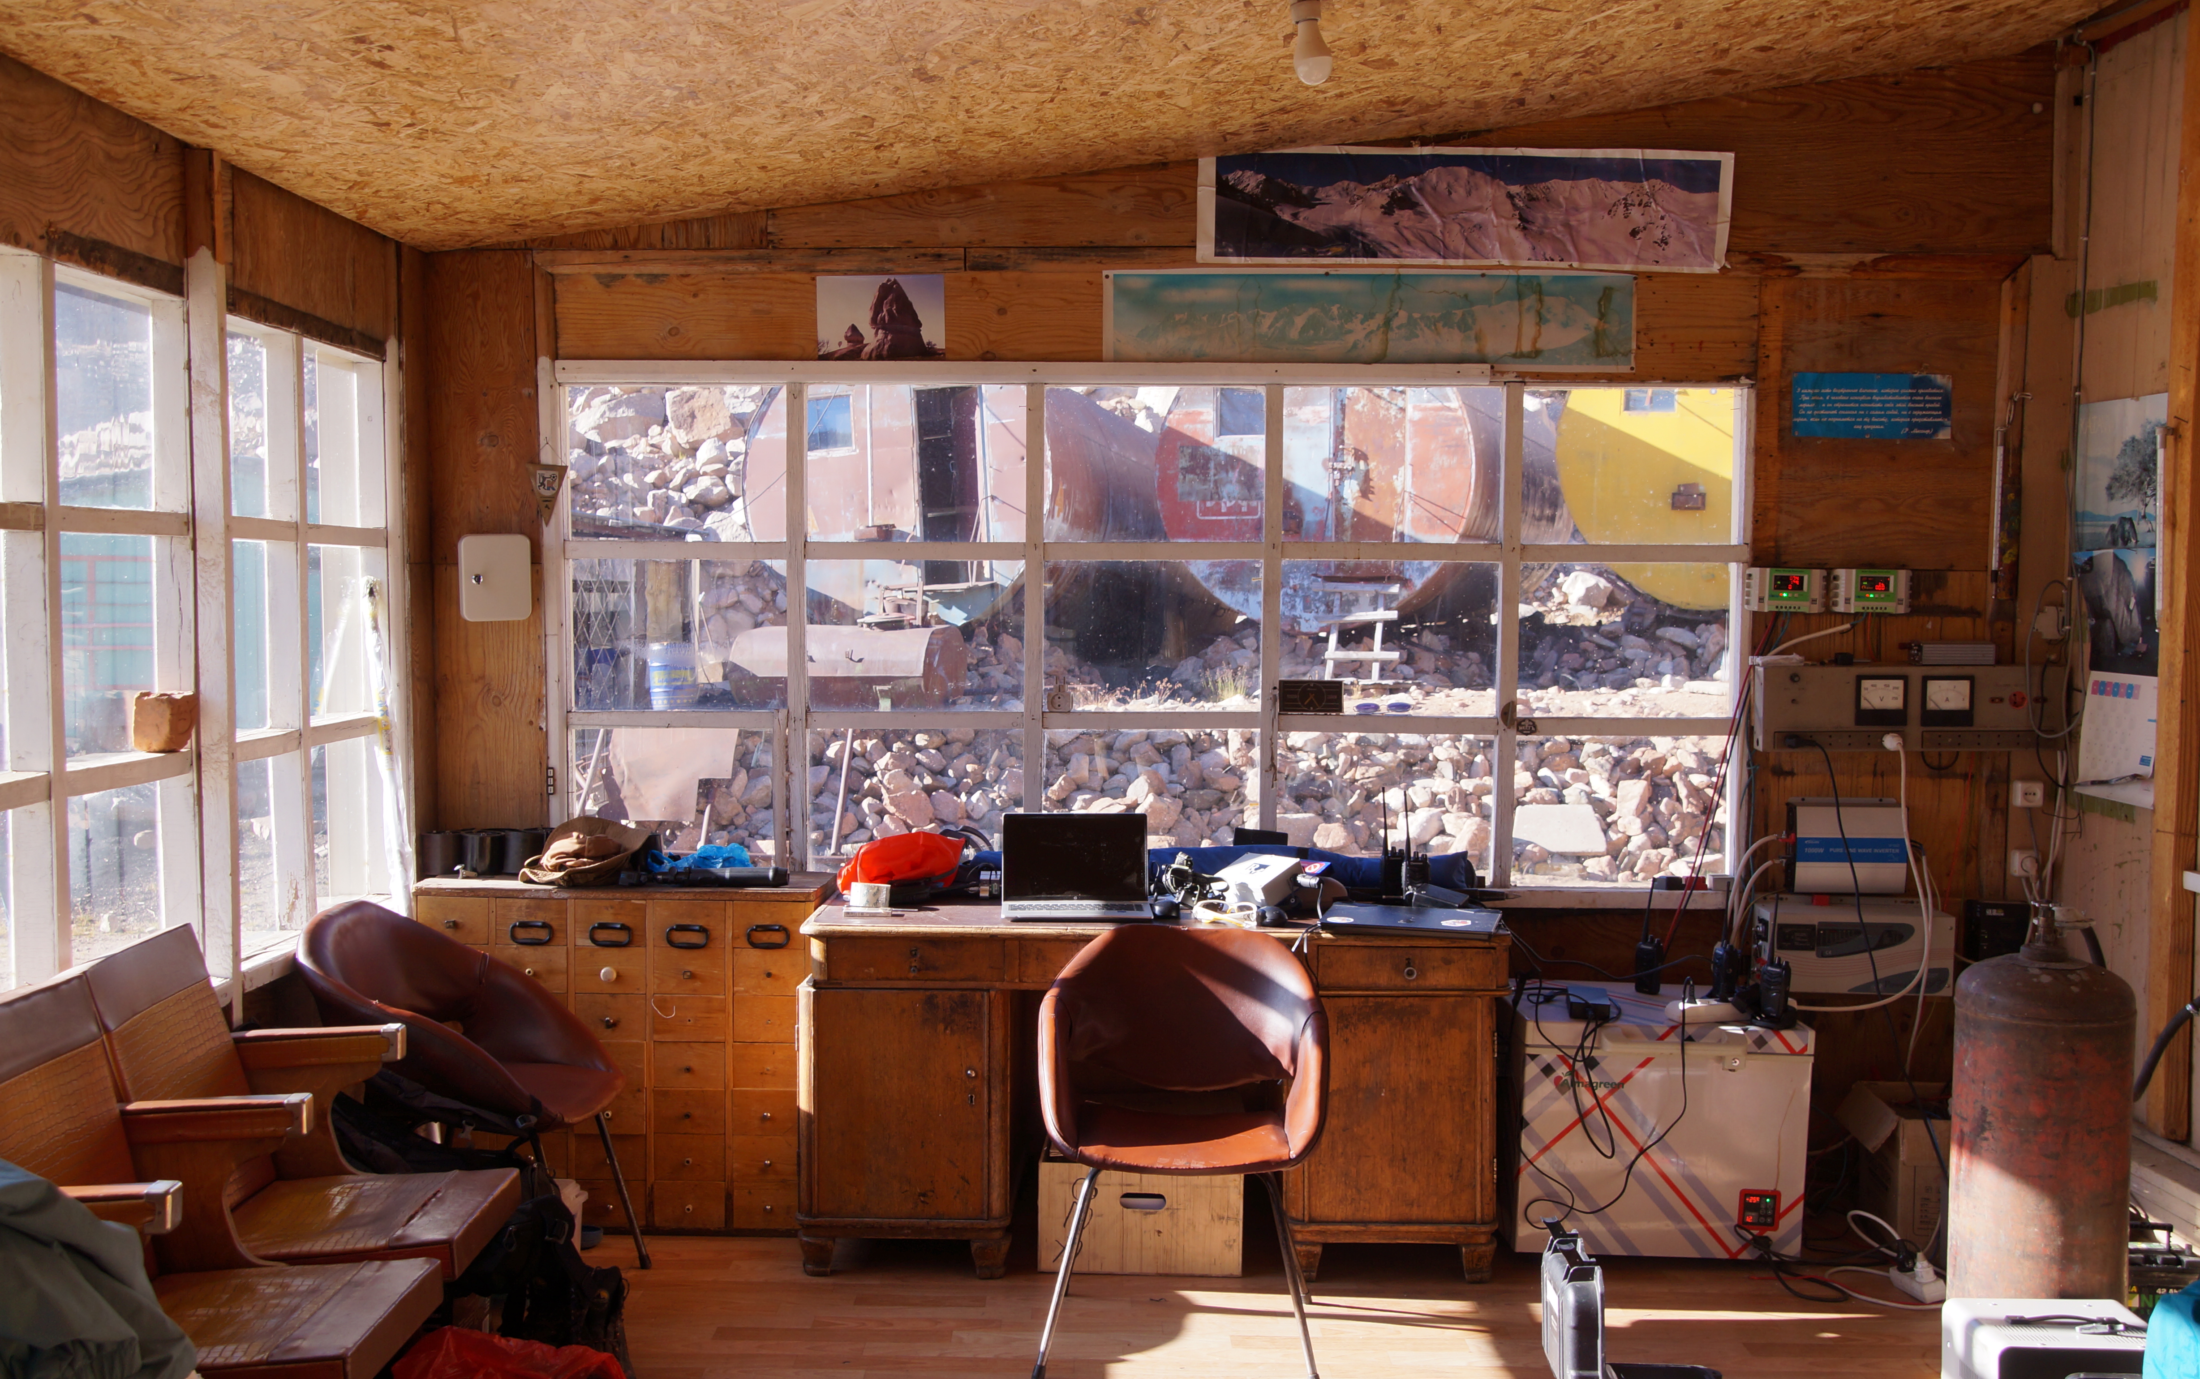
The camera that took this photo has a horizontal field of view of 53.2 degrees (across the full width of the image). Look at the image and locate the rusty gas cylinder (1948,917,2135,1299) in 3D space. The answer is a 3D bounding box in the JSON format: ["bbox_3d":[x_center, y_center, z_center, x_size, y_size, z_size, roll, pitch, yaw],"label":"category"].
[{"bbox_3d":[1.706,0.871,3.987,0.300,0.980,0.300,0,3,1],"label":"rusty gas cylinder"}]

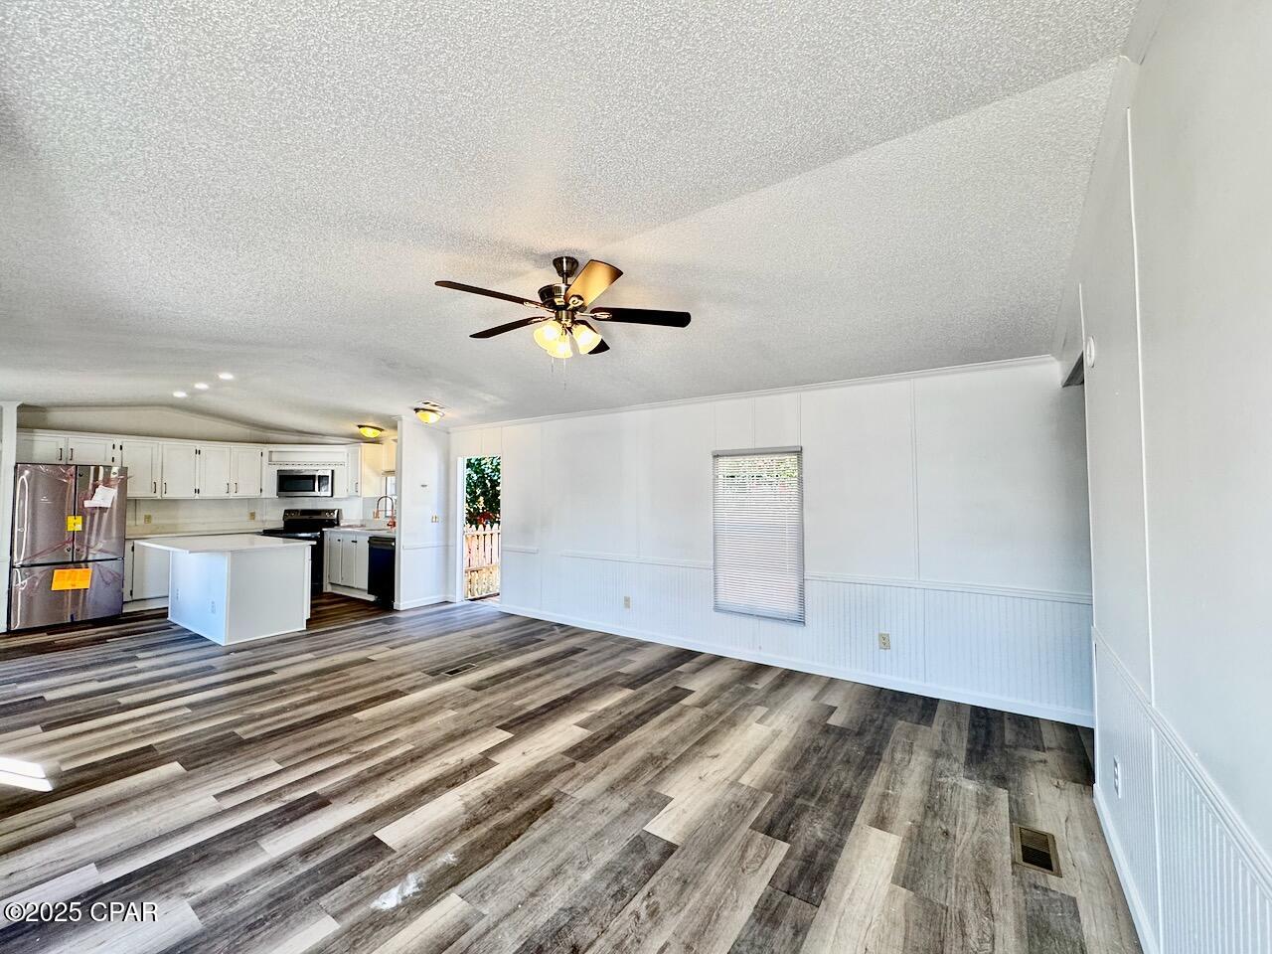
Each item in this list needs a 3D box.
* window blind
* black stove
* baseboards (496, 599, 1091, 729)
[{"bbox_3d":[1.018,0.488,4.405,0.810,1.450,0.050,-2,-3,35],"label":"window blind"},{"bbox_3d":[-4.977,1.099,7.685,0.758,1.186,0.674,0,-2,-10],"label":"black stove"},{"bbox_3d":[0.545,1.534,4.667,5.439,0.088,0.017,-1,-2,35],"label":"baseboards"}]

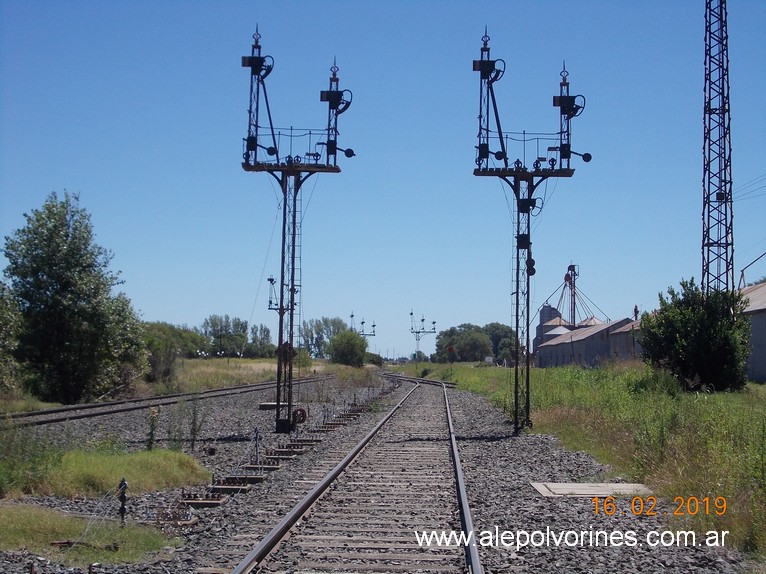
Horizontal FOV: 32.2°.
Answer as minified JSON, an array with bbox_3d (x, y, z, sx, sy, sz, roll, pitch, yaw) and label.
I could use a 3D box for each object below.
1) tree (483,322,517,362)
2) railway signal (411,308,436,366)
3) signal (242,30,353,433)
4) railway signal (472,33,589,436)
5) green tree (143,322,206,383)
[{"bbox_3d":[26.017,12.891,300.285,8.830,10.170,8.390,1,-3,3],"label":"tree"},{"bbox_3d":[6.263,8.306,205.266,4.020,9.510,1.100,1,-3,3],"label":"railway signal"},{"bbox_3d":[-1.995,-1.363,31.066,2.600,9.490,1.000,1,-3,3],"label":"signal"},{"bbox_3d":[3.493,-1.356,31.167,2.790,9.550,1.000,1,-3,3],"label":"railway signal"},{"bbox_3d":[-13.684,4.329,87.112,4.200,4.000,3.990,1,-3,3],"label":"green tree"}]

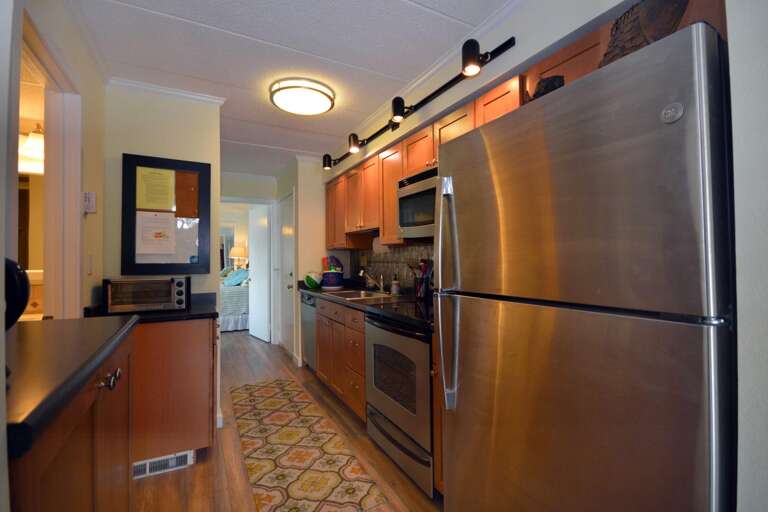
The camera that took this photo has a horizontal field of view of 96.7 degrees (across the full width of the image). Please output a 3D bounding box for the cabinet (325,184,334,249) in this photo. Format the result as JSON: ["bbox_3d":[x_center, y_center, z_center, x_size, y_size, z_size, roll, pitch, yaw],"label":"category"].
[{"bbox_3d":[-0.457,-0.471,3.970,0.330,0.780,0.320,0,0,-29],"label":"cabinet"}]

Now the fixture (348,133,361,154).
[{"bbox_3d":[-0.257,-0.981,2.977,0.095,0.170,0.085,0,-1,-28],"label":"fixture"}]

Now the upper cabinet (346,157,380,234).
[{"bbox_3d":[-0.081,-0.548,3.312,0.316,0.610,0.762,0,-1,-28],"label":"upper cabinet"}]

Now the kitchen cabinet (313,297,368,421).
[{"bbox_3d":[-0.123,0.788,3.059,0.610,0.771,1.143,0,-1,-28],"label":"kitchen cabinet"}]

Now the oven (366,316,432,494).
[{"bbox_3d":[0.330,0.820,2.234,0.660,0.890,0.756,0,0,-29],"label":"oven"}]

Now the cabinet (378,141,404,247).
[{"bbox_3d":[0.191,-0.477,2.809,0.316,0.762,0.381,0,-1,-28],"label":"cabinet"}]

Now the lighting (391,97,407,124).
[{"bbox_3d":[0.096,-0.950,2.215,0.085,0.165,0.080,0,0,-29],"label":"lighting"}]

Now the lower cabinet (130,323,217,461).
[{"bbox_3d":[-1.423,0.793,2.177,0.605,0.786,0.402,0,-1,-28],"label":"lower cabinet"}]

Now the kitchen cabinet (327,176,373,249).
[{"bbox_3d":[-0.394,-0.471,3.857,0.330,0.780,0.580,0,0,-29],"label":"kitchen cabinet"}]

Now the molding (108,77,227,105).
[{"bbox_3d":[-1.498,-1.143,2.422,0.693,0.058,0.055,0,-1,-28],"label":"molding"}]

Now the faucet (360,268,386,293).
[{"bbox_3d":[-0.117,0.251,3.269,0.260,0.220,0.070,0,-1,-28],"label":"faucet"}]

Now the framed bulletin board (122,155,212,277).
[{"bbox_3d":[-1.492,-0.270,2.364,0.520,0.800,0.030,0,0,-29],"label":"framed bulletin board"}]

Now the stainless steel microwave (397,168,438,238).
[{"bbox_3d":[0.458,-0.335,2.304,0.390,0.420,0.755,0,0,-29],"label":"stainless steel microwave"}]

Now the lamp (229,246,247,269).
[{"bbox_3d":[-3.051,0.112,7.171,0.380,0.560,0.380,0,0,-29],"label":"lamp"}]

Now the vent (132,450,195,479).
[{"bbox_3d":[-1.291,1.224,2.006,0.300,0.092,0.025,0,0,-29],"label":"vent"}]

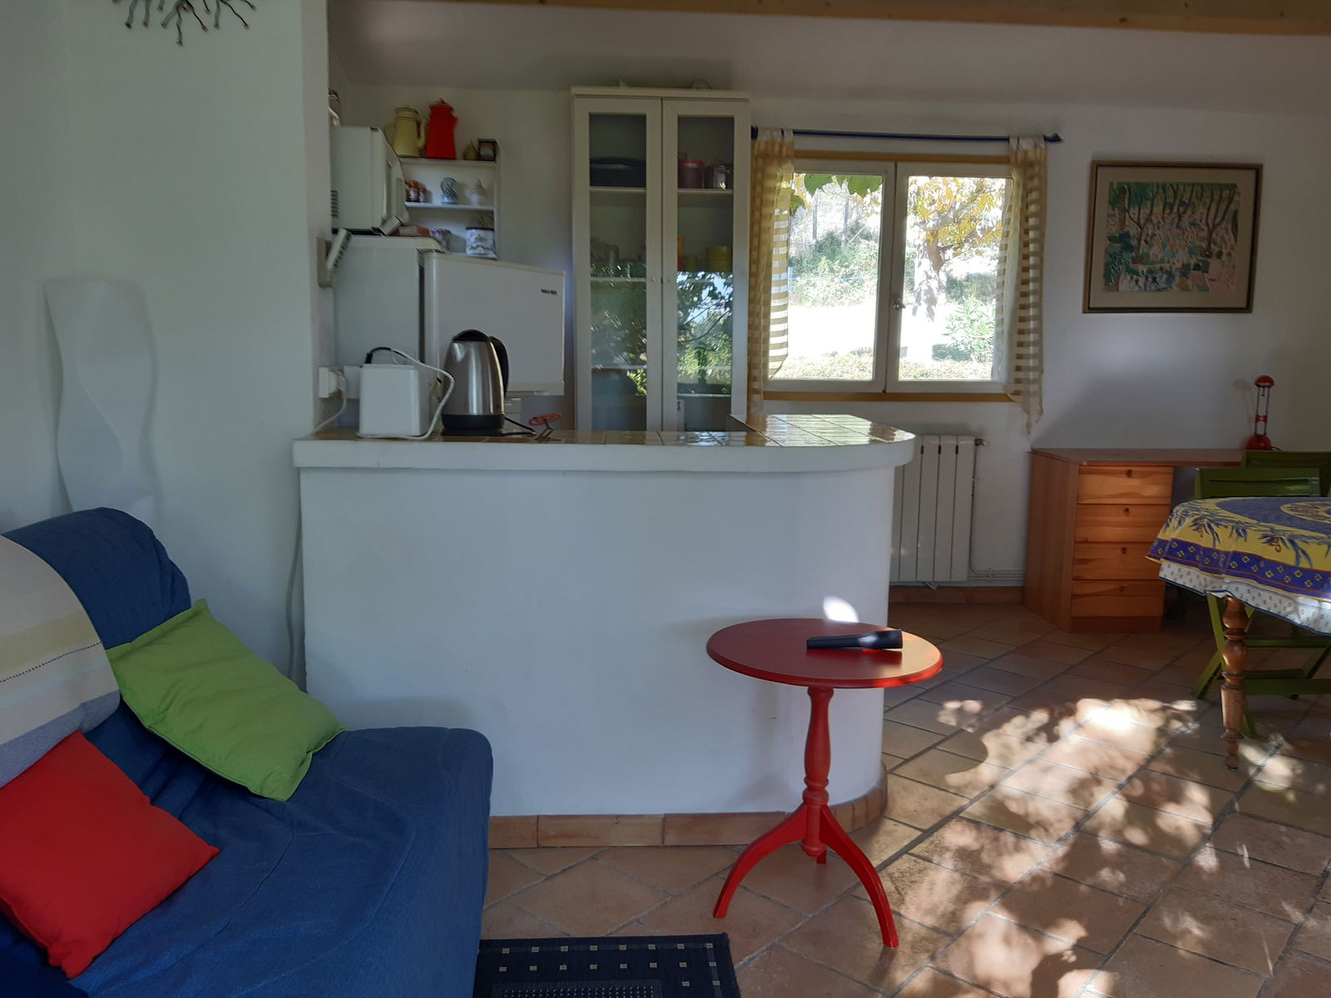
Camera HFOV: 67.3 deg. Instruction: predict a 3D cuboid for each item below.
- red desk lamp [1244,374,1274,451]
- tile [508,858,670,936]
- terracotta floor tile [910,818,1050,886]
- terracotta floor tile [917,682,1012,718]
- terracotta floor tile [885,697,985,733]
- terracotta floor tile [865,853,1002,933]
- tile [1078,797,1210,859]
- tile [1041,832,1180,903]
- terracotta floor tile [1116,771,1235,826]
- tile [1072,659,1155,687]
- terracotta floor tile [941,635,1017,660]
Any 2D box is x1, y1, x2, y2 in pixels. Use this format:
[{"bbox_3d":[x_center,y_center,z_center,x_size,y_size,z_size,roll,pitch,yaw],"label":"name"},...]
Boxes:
[{"bbox_3d":[2.802,-0.402,4.704,0.130,0.356,0.140,4,8,25],"label":"red desk lamp"},{"bbox_3d":[-0.165,0.882,2.185,0.248,0.015,0.248,7,10,41],"label":"tile"},{"bbox_3d":[0.760,0.853,2.410,0.244,0.015,0.252,7,10,42],"label":"terracotta floor tile"},{"bbox_3d":[1.069,0.716,3.556,0.248,0.015,0.248,7,10,41],"label":"terracotta floor tile"},{"bbox_3d":[0.889,0.733,3.330,0.244,0.015,0.252,7,10,42],"label":"terracotta floor tile"},{"bbox_3d":[0.578,0.865,2.192,0.242,0.012,0.250,8,11,42],"label":"terracotta floor tile"},{"bbox_3d":[1.205,0.829,2.505,0.242,0.012,0.250,8,11,42],"label":"tile"},{"bbox_3d":[1.041,0.864,2.337,0.244,0.015,0.252,7,10,42],"label":"tile"},{"bbox_3d":[1.404,0.823,2.750,0.248,0.015,0.248,7,10,41],"label":"terracotta floor tile"},{"bbox_3d":[1.722,0.672,3.832,0.244,0.015,0.252,7,10,42],"label":"tile"},{"bbox_3d":[1.318,0.632,4.217,0.248,0.015,0.248,7,10,41],"label":"terracotta floor tile"}]

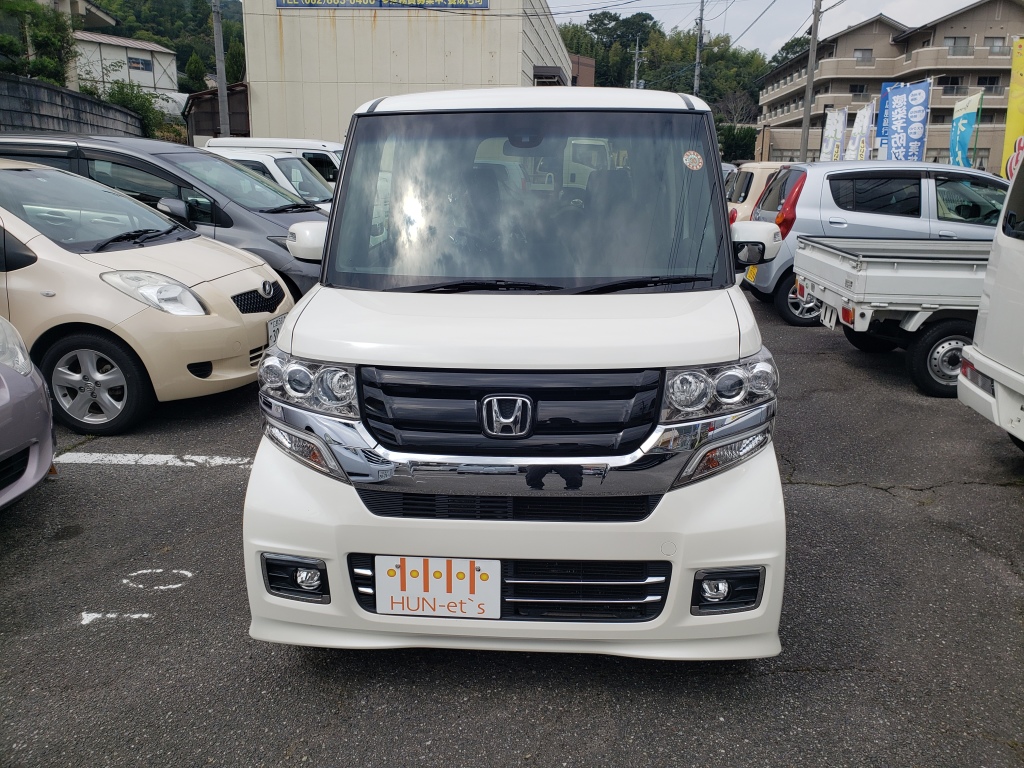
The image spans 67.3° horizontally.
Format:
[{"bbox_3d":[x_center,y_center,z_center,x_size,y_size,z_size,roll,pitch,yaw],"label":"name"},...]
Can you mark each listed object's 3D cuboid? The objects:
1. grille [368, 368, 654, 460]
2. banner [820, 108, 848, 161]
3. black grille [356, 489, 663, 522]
[{"bbox_3d":[-0.004,0.074,1.990,0.775,0.210,0.110,1,13,4],"label":"grille"},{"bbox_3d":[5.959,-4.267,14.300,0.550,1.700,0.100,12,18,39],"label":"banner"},{"bbox_3d":[-0.006,0.314,1.985,0.780,0.080,0.090,1,13,4],"label":"black grille"}]

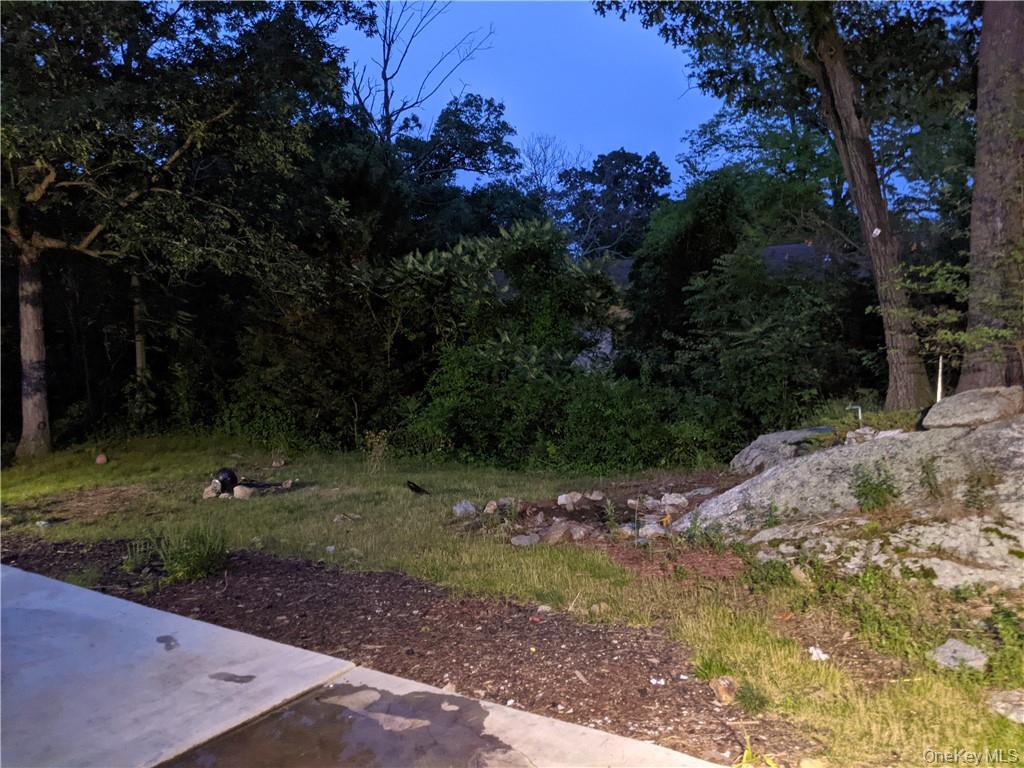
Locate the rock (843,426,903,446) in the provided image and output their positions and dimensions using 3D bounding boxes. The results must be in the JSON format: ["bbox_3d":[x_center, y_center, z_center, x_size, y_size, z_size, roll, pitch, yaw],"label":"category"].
[{"bbox_3d":[4.436,0.638,9.800,0.700,0.220,0.450,1,3,14],"label":"rock"}]

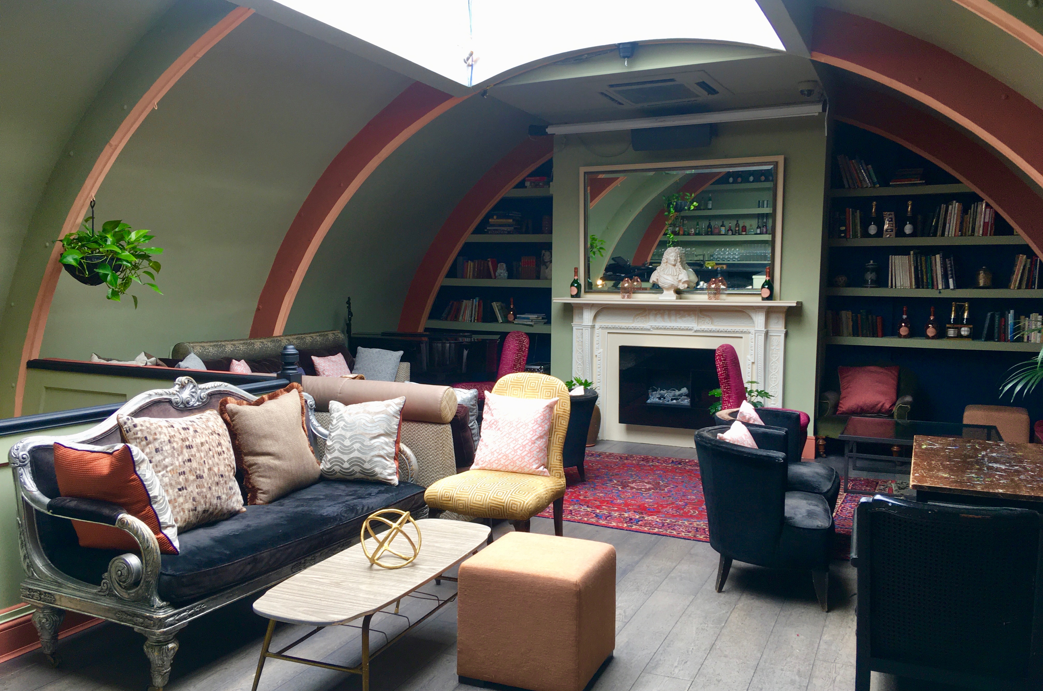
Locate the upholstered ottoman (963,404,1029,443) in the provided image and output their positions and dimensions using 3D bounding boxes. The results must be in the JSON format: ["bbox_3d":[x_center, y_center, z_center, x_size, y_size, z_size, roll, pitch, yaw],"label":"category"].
[{"bbox_3d":[3.949,0.754,7.317,0.479,0.438,0.450,2,5,25],"label":"upholstered ottoman"}]

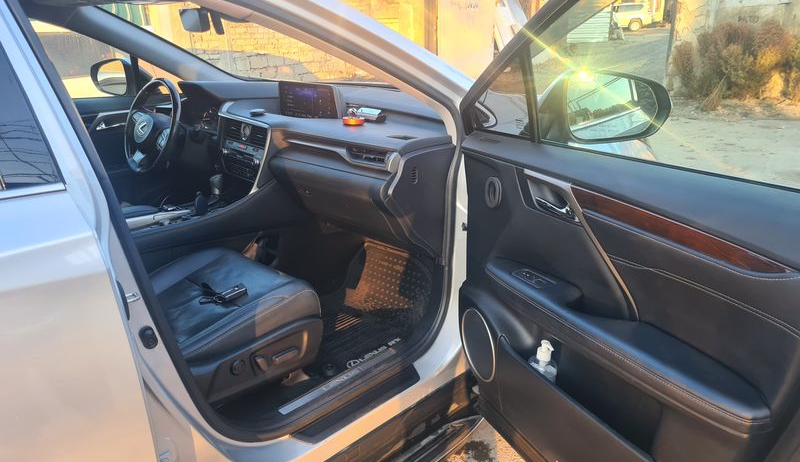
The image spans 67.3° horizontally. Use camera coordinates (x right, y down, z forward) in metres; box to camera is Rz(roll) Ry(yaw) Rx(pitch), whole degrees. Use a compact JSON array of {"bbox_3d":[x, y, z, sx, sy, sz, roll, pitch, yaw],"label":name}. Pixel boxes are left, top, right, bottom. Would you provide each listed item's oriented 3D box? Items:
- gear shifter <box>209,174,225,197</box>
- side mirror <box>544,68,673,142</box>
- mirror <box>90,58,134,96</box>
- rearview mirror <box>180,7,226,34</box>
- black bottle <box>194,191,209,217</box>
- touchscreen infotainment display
[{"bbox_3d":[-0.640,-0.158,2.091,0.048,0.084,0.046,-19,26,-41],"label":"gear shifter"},{"bbox_3d":[0.480,-0.292,1.410,0.250,0.168,0.135,-3,19,-4],"label":"side mirror"},{"bbox_3d":[-1.263,-0.693,2.683,0.235,0.165,0.120,10,22,29],"label":"mirror"},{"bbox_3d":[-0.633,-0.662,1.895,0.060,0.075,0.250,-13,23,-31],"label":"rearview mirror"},{"bbox_3d":[-0.655,-0.092,1.980,0.041,0.080,0.041,-19,26,-41],"label":"black bottle"},{"bbox_3d":[-0.335,-0.490,2.252,0.035,0.130,0.325,-9,19,-44],"label":"touchscreen infotainment display"}]

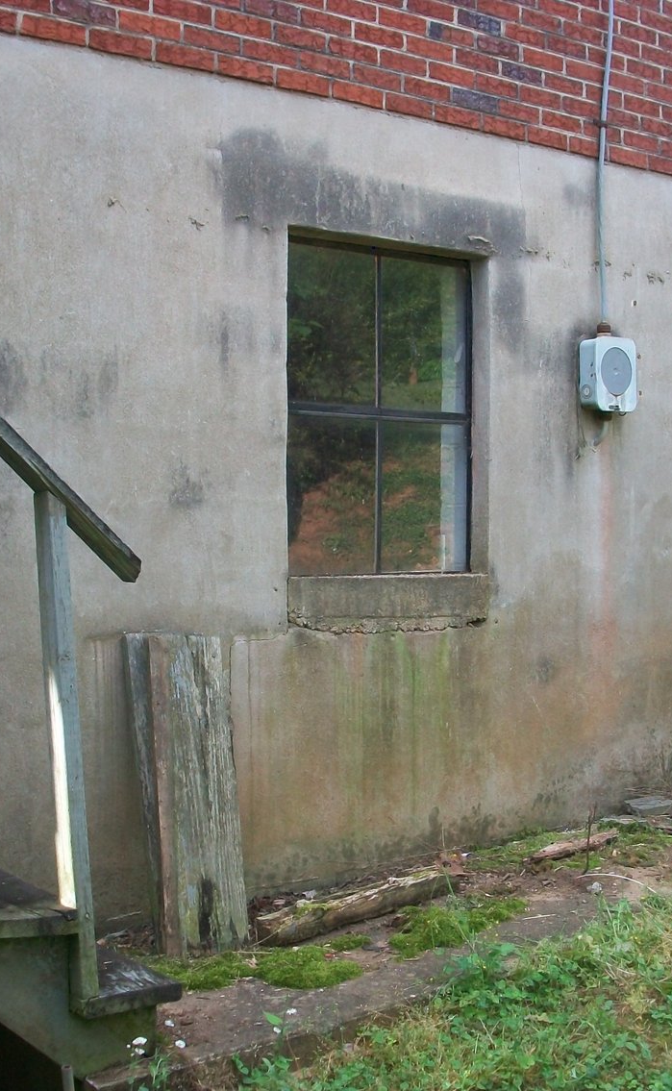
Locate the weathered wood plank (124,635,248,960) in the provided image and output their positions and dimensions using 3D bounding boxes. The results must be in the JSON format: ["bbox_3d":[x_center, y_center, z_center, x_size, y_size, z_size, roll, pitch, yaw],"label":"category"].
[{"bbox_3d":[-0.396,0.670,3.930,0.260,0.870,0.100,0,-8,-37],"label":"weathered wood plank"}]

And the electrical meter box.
[{"bbox_3d":[0.960,-0.598,4.998,0.208,0.262,0.090,-1,1,-37],"label":"electrical meter box"}]

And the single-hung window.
[{"bbox_3d":[0.118,-0.426,4.588,0.795,1.030,0.080,-1,1,-37],"label":"single-hung window"}]

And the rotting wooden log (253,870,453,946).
[{"bbox_3d":[0.072,1.018,4.061,0.680,0.080,0.100,-5,4,-42],"label":"rotting wooden log"}]

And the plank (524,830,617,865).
[{"bbox_3d":[0.763,0.975,4.606,0.370,0.050,0.070,-4,4,-34],"label":"plank"}]

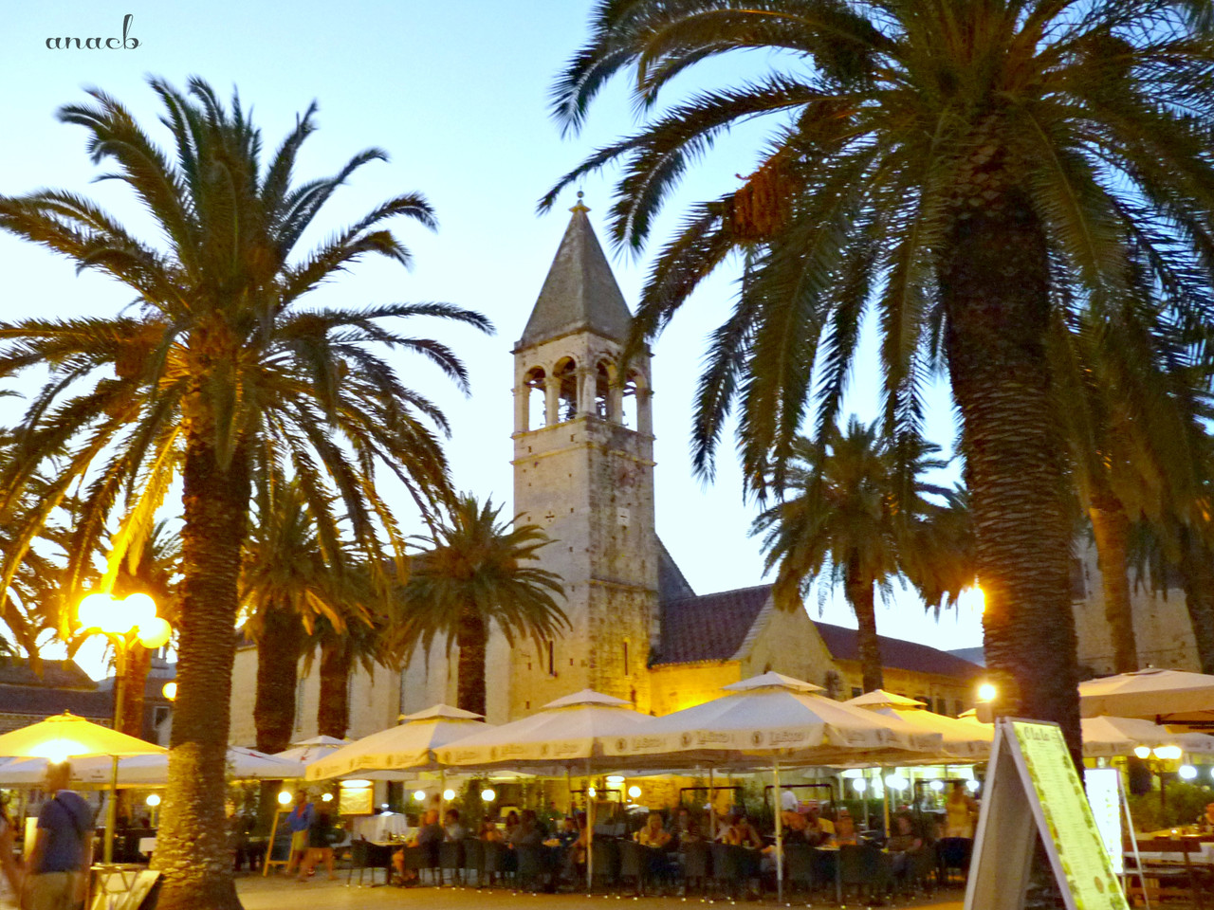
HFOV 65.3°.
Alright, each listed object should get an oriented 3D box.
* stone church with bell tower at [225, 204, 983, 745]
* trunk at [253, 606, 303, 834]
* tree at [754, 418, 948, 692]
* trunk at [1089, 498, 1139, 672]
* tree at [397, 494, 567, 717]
[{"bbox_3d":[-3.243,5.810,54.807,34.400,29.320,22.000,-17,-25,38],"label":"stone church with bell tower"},{"bbox_3d":[-9.413,7.573,26.557,1.134,6.757,1.134,-1,-20,0],"label":"trunk"},{"bbox_3d":[9.184,5.565,33.533,7.026,14.829,7.026,-1,-20,0],"label":"tree"},{"bbox_3d":[14.604,5.743,26.531,0.758,9.396,0.758,-1,-20,0],"label":"trunk"},{"bbox_3d":[-4.396,6.722,31.079,5.709,11.442,5.709,-1,-20,0],"label":"tree"}]

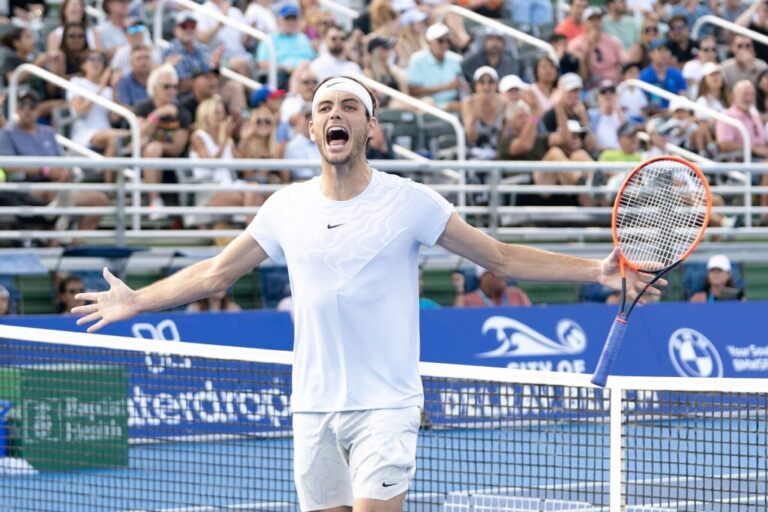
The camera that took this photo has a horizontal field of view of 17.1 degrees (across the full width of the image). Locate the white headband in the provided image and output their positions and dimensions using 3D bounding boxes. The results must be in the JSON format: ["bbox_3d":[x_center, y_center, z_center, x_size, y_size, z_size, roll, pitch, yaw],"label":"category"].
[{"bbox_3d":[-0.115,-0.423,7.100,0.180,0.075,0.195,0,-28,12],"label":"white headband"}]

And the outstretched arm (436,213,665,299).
[{"bbox_3d":[0.467,0.004,7.110,0.660,0.150,0.140,13,0,-6],"label":"outstretched arm"}]

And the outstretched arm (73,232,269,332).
[{"bbox_3d":[-0.612,0.062,7.230,0.630,0.180,0.140,-21,-8,23],"label":"outstretched arm"}]

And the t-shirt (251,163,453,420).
[{"bbox_3d":[-0.093,0.099,7.120,0.580,0.680,0.280,0,1,17],"label":"t-shirt"}]

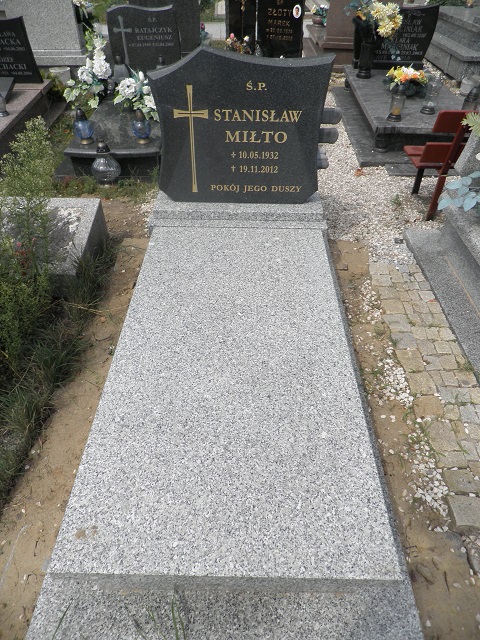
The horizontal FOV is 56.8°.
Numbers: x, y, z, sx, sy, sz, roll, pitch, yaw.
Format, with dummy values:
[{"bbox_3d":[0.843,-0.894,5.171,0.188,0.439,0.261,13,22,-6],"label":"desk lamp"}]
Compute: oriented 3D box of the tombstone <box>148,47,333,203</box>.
[{"bbox_3d":[0.001,-0.926,2.170,0.850,0.705,0.092,1,38,0],"label":"tombstone"}]

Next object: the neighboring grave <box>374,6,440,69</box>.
[{"bbox_3d":[1.455,-2.735,4.284,0.750,0.540,0.140,2,43,1],"label":"neighboring grave"}]

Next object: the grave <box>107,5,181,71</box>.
[{"bbox_3d":[-0.827,-2.453,3.924,0.600,0.550,0.110,1,43,0],"label":"grave"}]

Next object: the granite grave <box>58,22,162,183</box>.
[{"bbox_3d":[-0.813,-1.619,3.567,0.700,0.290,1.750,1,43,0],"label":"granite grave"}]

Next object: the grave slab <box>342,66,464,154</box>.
[{"bbox_3d":[1.465,-1.924,3.945,0.880,0.190,1.750,2,43,1],"label":"grave slab"}]

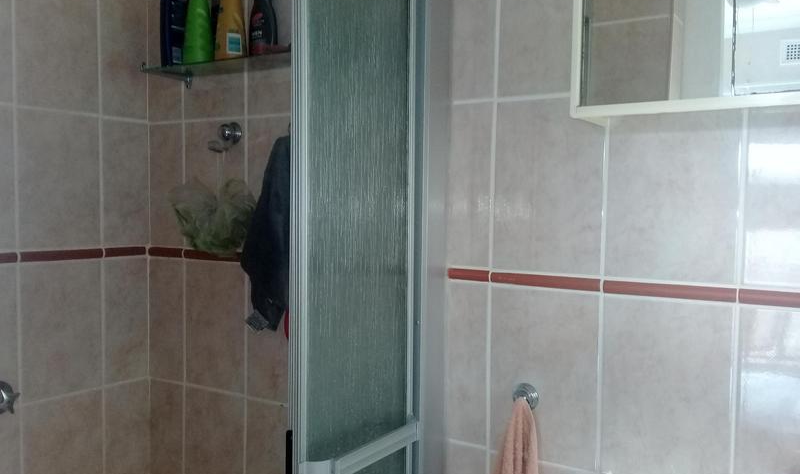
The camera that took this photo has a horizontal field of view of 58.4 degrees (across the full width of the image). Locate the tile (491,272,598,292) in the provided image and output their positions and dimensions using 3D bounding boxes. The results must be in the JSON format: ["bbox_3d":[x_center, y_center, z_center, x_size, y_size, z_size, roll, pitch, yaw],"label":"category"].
[{"bbox_3d":[0.248,0.075,1.224,0.197,0.020,0.011,3,3,32],"label":"tile"}]

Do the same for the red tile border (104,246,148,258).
[{"bbox_3d":[-0.658,0.037,1.722,0.011,0.020,0.123,3,3,32],"label":"red tile border"}]

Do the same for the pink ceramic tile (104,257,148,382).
[{"bbox_3d":[-0.671,0.203,1.755,0.009,0.304,0.128,3,3,32],"label":"pink ceramic tile"}]

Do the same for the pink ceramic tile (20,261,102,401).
[{"bbox_3d":[-0.760,0.208,1.613,0.009,0.304,0.200,3,3,32],"label":"pink ceramic tile"}]

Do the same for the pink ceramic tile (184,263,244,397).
[{"bbox_3d":[-0.434,0.209,1.688,0.200,0.304,0.009,3,3,32],"label":"pink ceramic tile"}]

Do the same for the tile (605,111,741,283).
[{"bbox_3d":[0.421,-0.080,1.111,0.197,0.298,0.010,3,3,32],"label":"tile"}]

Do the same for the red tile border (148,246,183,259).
[{"bbox_3d":[-0.566,0.037,1.741,0.126,0.020,0.011,3,3,32],"label":"red tile border"}]

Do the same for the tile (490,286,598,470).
[{"bbox_3d":[0.247,0.238,1.235,0.197,0.298,0.010,3,3,32],"label":"tile"}]

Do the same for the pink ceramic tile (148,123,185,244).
[{"bbox_3d":[-0.571,-0.127,1.760,0.126,0.304,0.009,3,3,32],"label":"pink ceramic tile"}]

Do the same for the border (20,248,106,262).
[{"bbox_3d":[-0.757,0.044,1.604,0.011,0.020,0.200,3,3,32],"label":"border"}]

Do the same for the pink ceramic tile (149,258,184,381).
[{"bbox_3d":[-0.567,0.200,1.752,0.126,0.298,0.010,3,3,32],"label":"pink ceramic tile"}]

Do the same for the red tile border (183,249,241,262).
[{"bbox_3d":[-0.427,0.044,1.653,0.197,0.020,0.011,3,3,32],"label":"red tile border"}]

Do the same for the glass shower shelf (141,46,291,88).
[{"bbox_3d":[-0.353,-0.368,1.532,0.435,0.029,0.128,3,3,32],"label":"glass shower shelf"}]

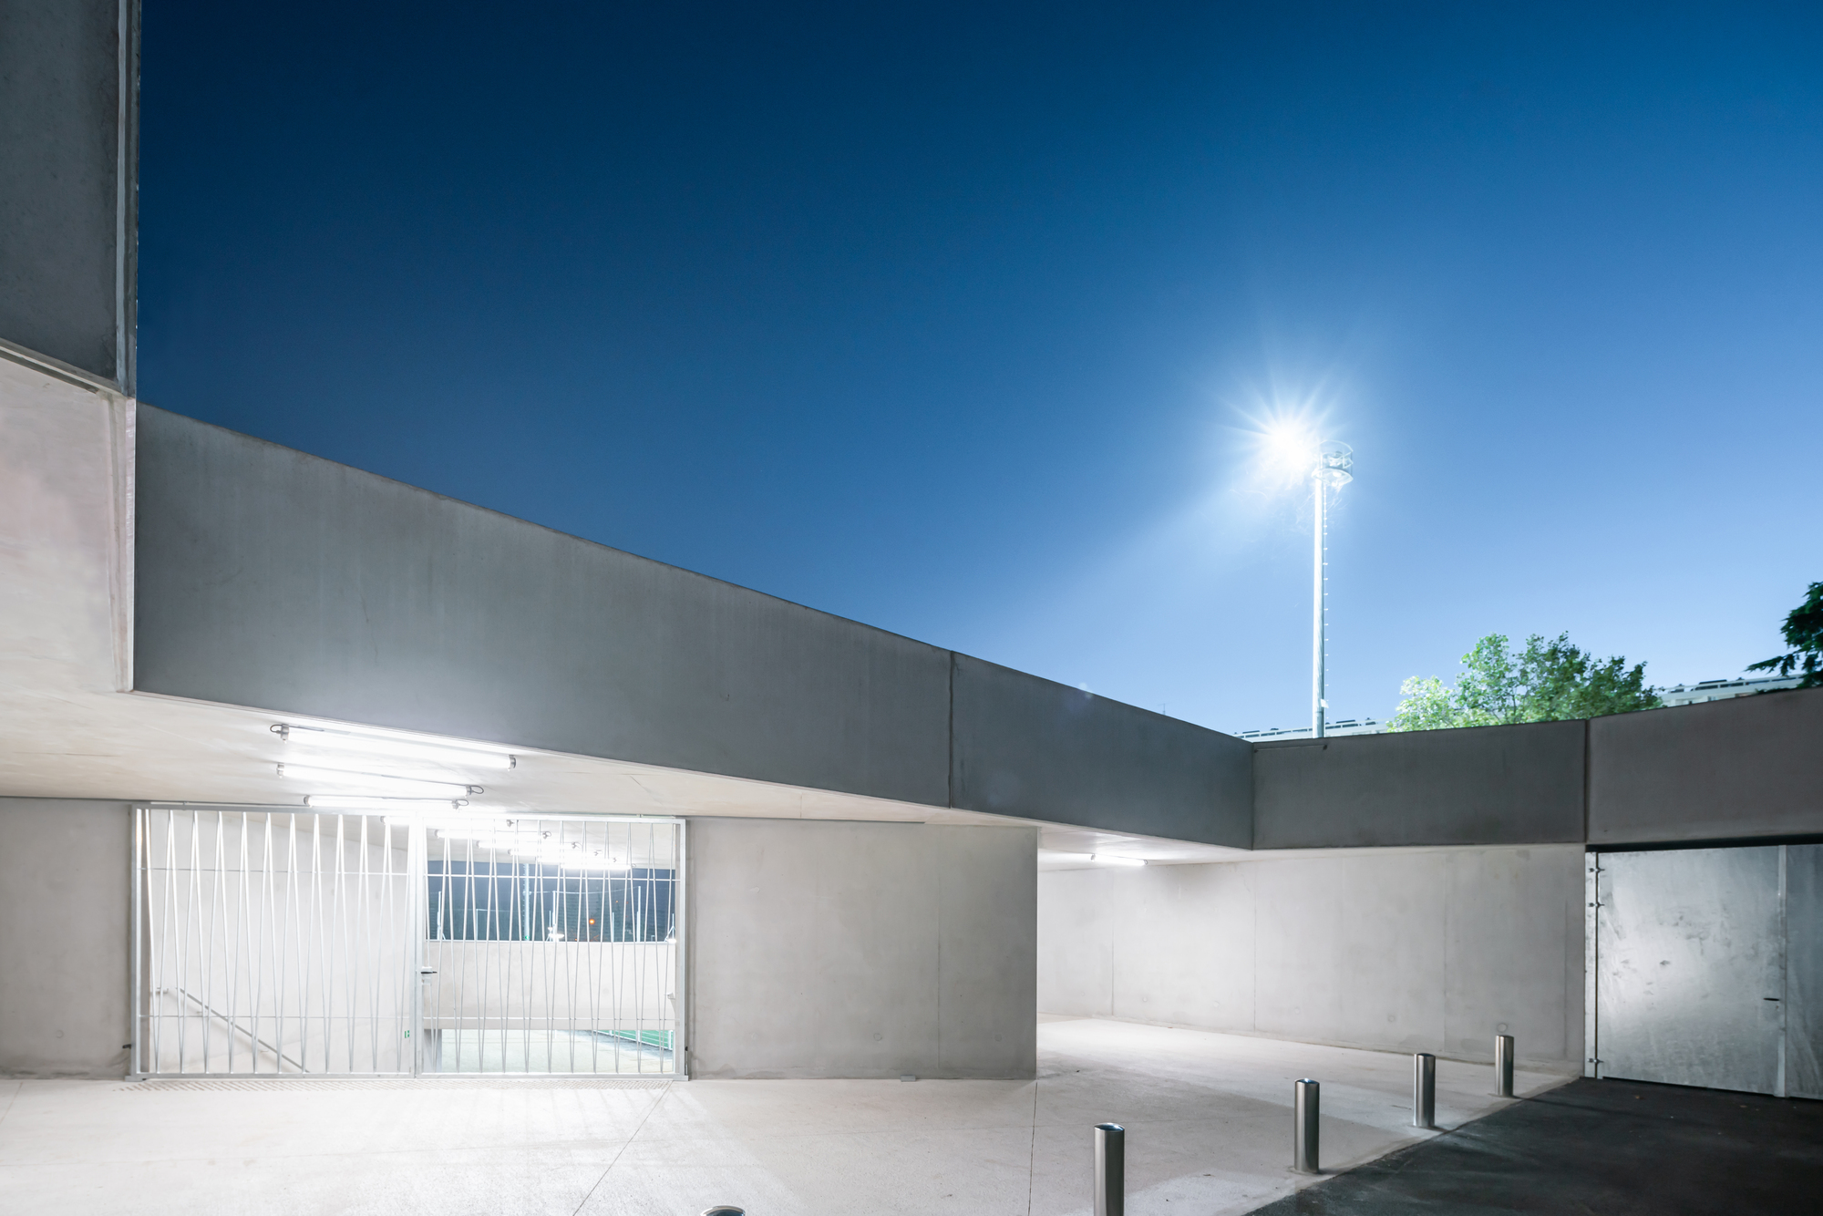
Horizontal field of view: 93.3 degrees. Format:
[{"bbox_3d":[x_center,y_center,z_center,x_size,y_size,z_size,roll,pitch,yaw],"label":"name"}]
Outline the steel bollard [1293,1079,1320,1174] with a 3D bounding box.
[{"bbox_3d":[2.911,3.824,6.350,0.165,0.680,0.165,0,0,0],"label":"steel bollard"}]

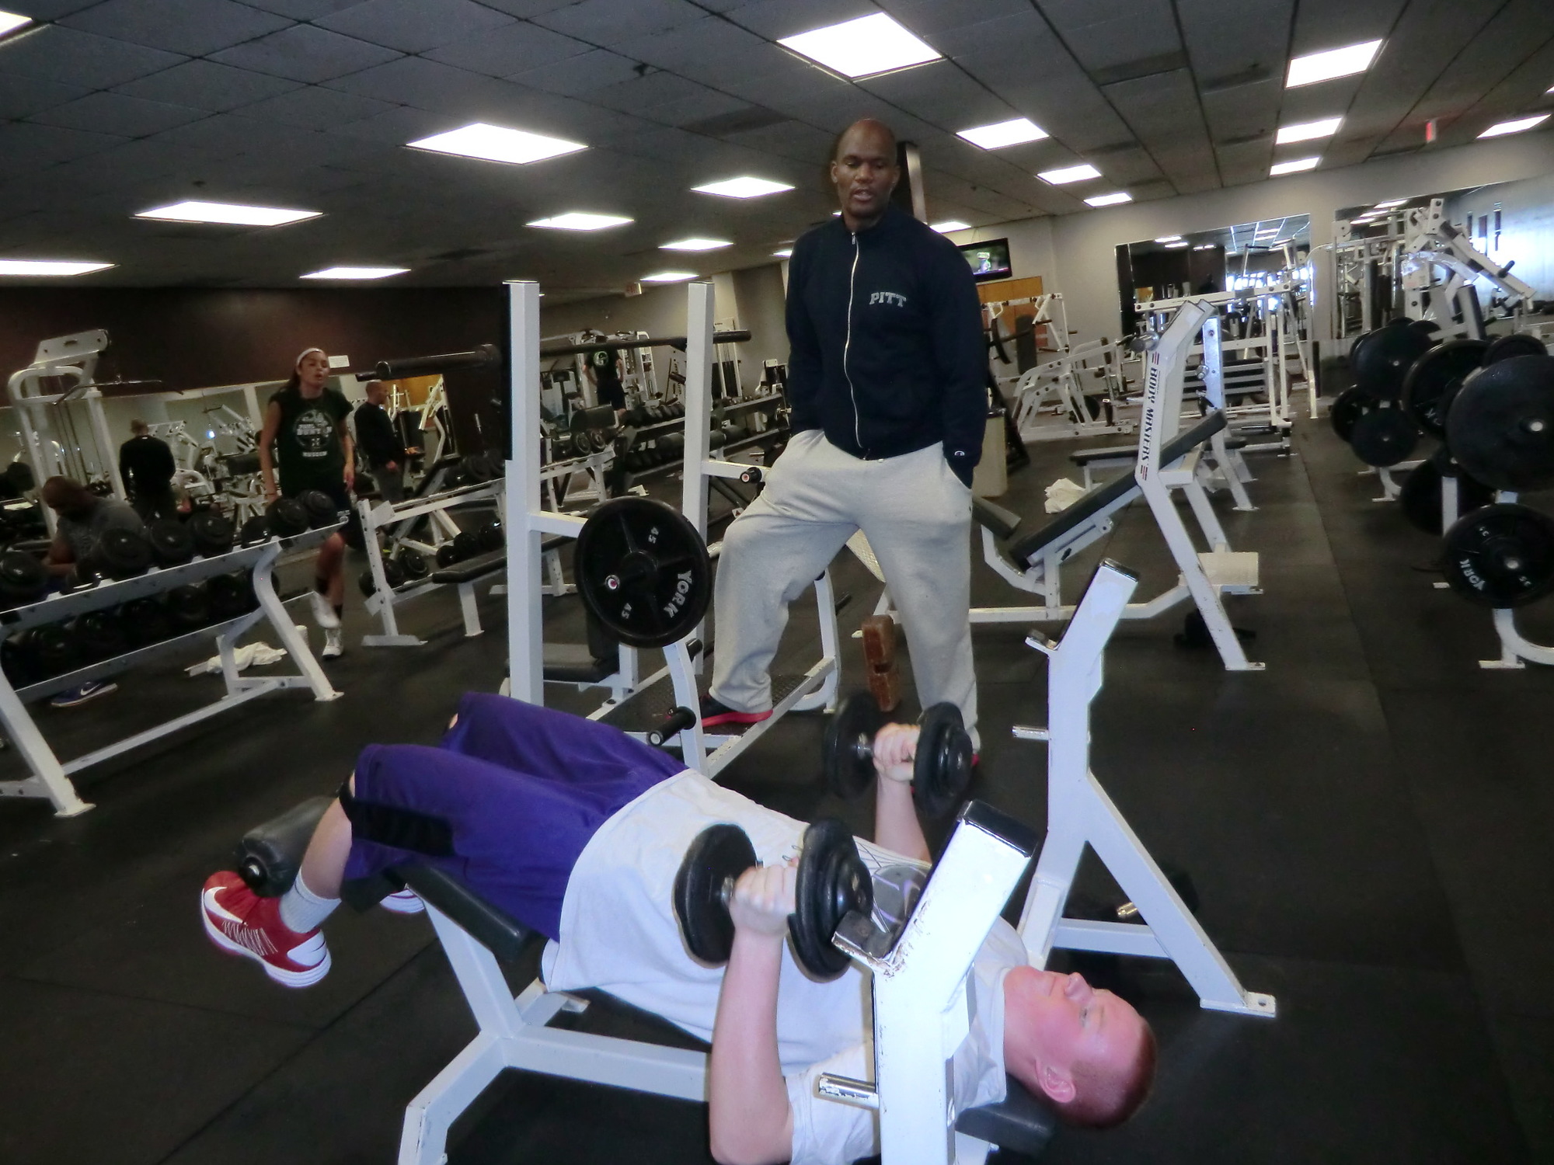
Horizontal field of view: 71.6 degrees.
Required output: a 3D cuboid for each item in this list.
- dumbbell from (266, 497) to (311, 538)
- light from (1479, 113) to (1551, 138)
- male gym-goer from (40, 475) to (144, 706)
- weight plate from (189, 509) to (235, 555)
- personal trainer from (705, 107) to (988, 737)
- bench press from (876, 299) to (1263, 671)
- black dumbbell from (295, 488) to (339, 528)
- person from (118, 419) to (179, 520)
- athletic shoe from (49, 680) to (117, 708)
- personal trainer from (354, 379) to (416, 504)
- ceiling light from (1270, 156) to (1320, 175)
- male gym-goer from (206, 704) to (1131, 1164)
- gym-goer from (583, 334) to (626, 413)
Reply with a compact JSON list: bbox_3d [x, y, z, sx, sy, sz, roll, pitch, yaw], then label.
[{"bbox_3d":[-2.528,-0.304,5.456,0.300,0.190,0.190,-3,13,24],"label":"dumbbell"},{"bbox_3d":[9.273,-5.769,13.578,0.600,0.080,1.200,-3,13,24],"label":"light"},{"bbox_3d":[-3.976,-0.003,6.143,0.550,1.220,0.820,-2,13,27],"label":"male gym-goer"},{"bbox_3d":[-2.665,-0.247,4.831,0.360,0.190,0.190,10,18,21],"label":"weight plate"},{"bbox_3d":[0.162,-0.285,3.183,0.850,1.900,0.520,0,12,20],"label":"personal trainer"},{"bbox_3d":[1.113,-0.434,4.640,1.763,1.340,1.209,-3,13,24],"label":"bench press"},{"bbox_3d":[-2.385,-0.381,5.585,0.080,0.190,0.190,-3,13,24],"label":"black dumbbell"},{"bbox_3d":[-7.066,-1.015,12.374,0.600,1.720,0.360,-13,13,-22],"label":"person"},{"bbox_3d":[-3.943,0.599,6.112,0.305,0.115,0.110,-18,15,-41],"label":"athletic shoe"},{"bbox_3d":[-4.040,-1.298,11.311,0.580,1.640,0.500,-11,12,-13],"label":"personal trainer"},{"bbox_3d":[7.009,-5.642,14.550,0.600,0.060,1.200,-3,13,24],"label":"ceiling light"},{"bbox_3d":[-0.279,0.543,1.872,1.740,0.660,0.800,6,16,22],"label":"male gym-goer"},{"bbox_3d":[-2.337,-2.638,15.478,0.600,1.770,0.360,-9,12,-3],"label":"gym-goer"}]

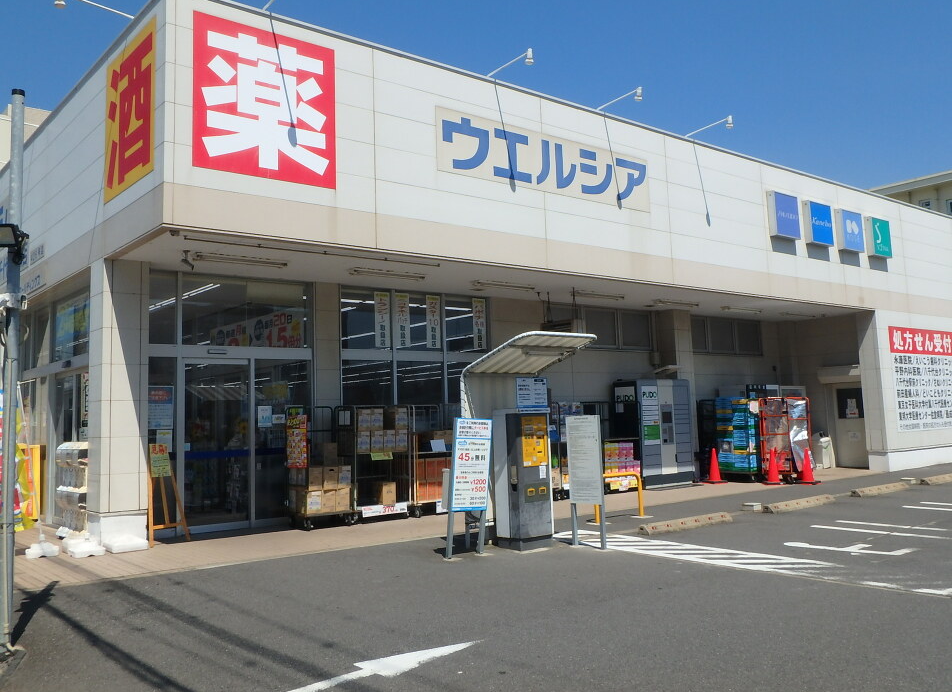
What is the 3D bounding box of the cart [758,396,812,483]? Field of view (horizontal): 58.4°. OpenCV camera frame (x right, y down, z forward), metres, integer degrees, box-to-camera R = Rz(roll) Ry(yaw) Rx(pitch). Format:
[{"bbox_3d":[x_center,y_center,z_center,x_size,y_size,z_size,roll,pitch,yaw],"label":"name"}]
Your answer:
[{"bbox_3d":[6.359,1.916,17.456,0.810,1.721,0.620,2,-6,-39],"label":"cart"}]

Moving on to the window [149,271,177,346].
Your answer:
[{"bbox_3d":[-4.374,-0.529,11.824,0.470,1.007,0.088,2,-6,-39],"label":"window"}]

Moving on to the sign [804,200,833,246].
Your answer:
[{"bbox_3d":[7.307,-2.590,18.169,0.911,0.897,0.162,2,-6,-39],"label":"sign"}]

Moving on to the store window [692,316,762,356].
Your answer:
[{"bbox_3d":[5.883,-0.238,20.229,3.170,0.890,0.100,2,-6,-39],"label":"store window"}]

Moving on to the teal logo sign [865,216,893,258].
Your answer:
[{"bbox_3d":[9.372,-2.500,19.806,0.880,0.890,0.145,2,-6,-39],"label":"teal logo sign"}]

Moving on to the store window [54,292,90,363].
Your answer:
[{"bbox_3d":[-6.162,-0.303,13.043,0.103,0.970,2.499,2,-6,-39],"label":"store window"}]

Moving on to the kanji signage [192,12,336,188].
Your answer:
[{"bbox_3d":[-2.494,-2.918,10.284,1.840,1.820,0.050,2,-6,-39],"label":"kanji signage"}]

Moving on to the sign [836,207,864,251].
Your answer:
[{"bbox_3d":[8.330,-2.544,18.965,0.880,0.890,0.145,2,-6,-39],"label":"sign"}]

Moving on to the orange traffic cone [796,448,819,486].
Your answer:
[{"bbox_3d":[6.529,2.352,16.766,0.359,0.695,0.359,2,-6,-39],"label":"orange traffic cone"}]

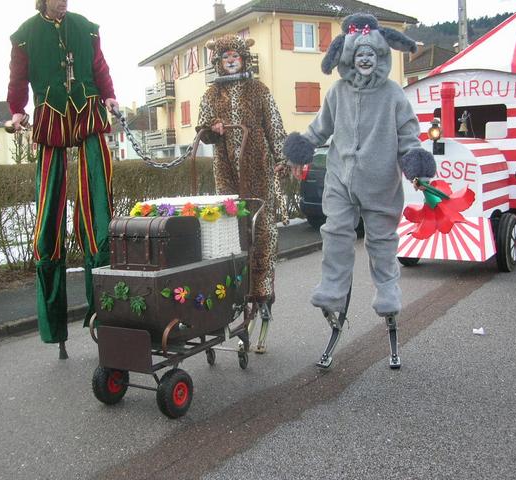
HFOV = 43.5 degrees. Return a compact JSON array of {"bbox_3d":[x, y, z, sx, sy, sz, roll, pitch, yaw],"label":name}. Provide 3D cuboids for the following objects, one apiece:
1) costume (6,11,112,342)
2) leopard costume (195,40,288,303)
[{"bbox_3d":[-1.348,-0.391,4.485,0.700,2.220,0.550,-2,8,-9],"label":"costume"},{"bbox_3d":[-0.098,-0.441,4.379,0.600,1.830,0.520,0,8,9],"label":"leopard costume"}]

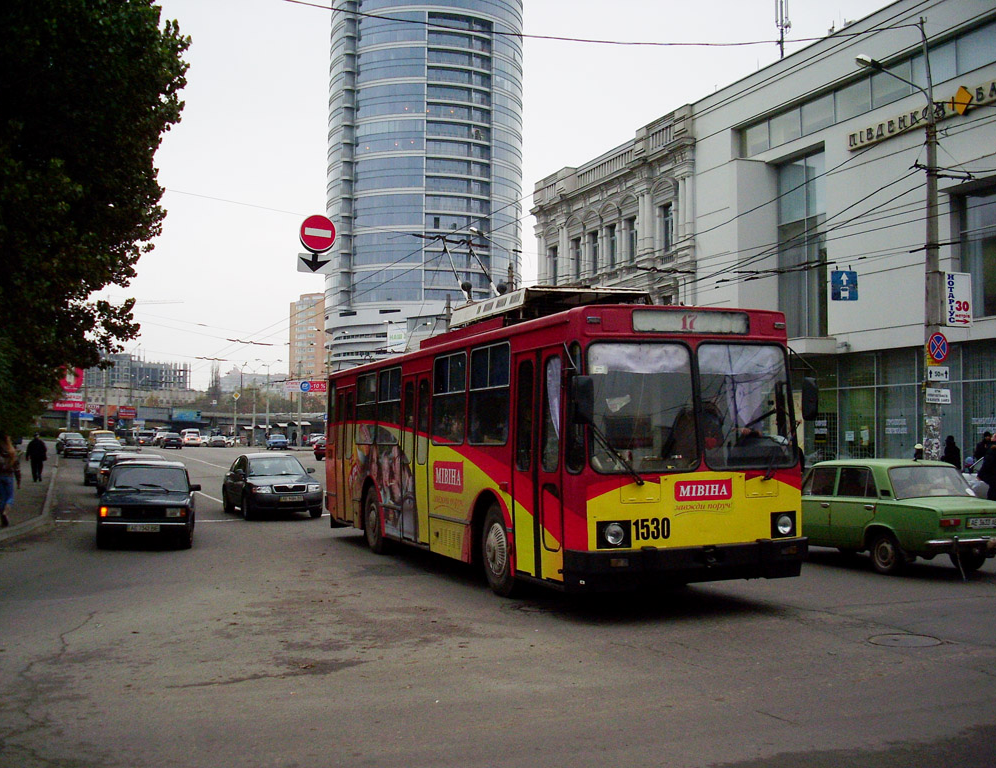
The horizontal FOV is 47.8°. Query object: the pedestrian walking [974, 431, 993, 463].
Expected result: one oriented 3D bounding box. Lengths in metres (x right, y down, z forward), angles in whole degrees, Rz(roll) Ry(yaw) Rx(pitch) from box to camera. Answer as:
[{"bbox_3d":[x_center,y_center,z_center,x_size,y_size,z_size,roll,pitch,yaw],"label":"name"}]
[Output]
[{"bbox_3d":[11.359,1.965,26.300,0.520,1.750,0.380,2,-3,-27],"label":"pedestrian walking"}]

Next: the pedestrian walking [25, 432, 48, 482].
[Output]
[{"bbox_3d":[-16.433,2.615,40.000,0.620,1.750,0.400,1,-3,-21],"label":"pedestrian walking"}]

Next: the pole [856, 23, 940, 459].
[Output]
[{"bbox_3d":[7.996,-2.335,22.306,1.900,10.087,0.400,1,-3,-21],"label":"pole"}]

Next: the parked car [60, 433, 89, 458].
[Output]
[{"bbox_3d":[-27.587,3.994,73.000,1.700,1.550,4.300,2,-3,-27],"label":"parked car"}]

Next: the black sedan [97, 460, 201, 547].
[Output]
[{"bbox_3d":[-6.360,2.130,20.521,1.620,1.440,4.130,1,-3,-15],"label":"black sedan"}]

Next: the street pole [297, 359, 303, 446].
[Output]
[{"bbox_3d":[-20.806,2.015,118.000,0.360,9.100,0.360,1,-3,-21],"label":"street pole"}]

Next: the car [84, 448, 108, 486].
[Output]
[{"bbox_3d":[-15.487,3.245,44.304,1.670,1.430,4.200,1,-3,-20],"label":"car"}]

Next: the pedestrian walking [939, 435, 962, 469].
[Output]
[{"bbox_3d":[10.893,2.102,27.000,0.450,1.720,0.520,-1,-3,28],"label":"pedestrian walking"}]

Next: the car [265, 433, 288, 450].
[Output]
[{"bbox_3d":[-21.074,5.568,107.000,1.610,1.440,4.070,1,-3,-21],"label":"car"}]

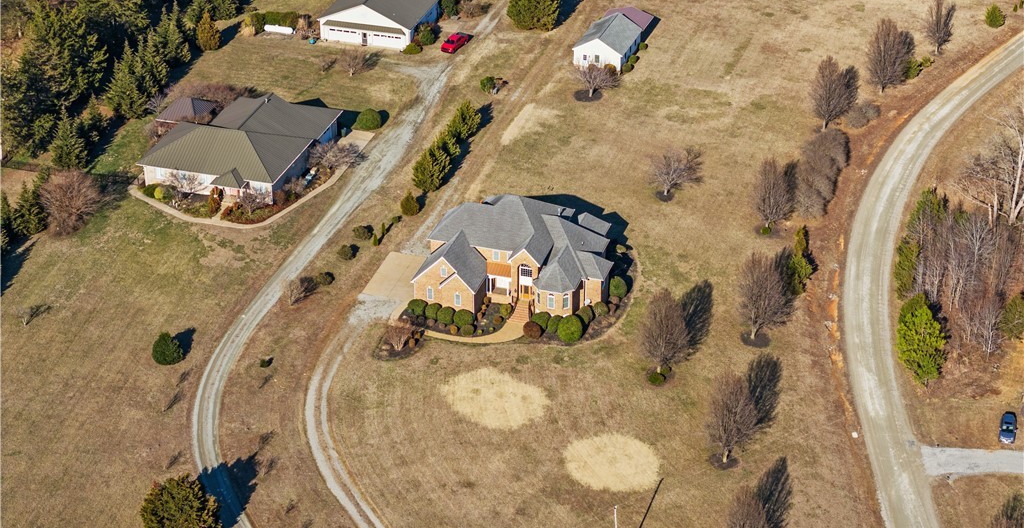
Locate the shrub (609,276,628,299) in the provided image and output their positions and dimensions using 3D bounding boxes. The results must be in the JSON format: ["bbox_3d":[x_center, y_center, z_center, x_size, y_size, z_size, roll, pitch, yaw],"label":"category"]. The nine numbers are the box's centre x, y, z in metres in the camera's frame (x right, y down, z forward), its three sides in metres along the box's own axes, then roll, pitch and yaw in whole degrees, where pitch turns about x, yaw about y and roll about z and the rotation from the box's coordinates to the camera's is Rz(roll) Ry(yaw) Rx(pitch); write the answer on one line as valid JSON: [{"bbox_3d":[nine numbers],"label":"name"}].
[{"bbox_3d":[13.280,2.940,258.970,2.210,2.920,2.210,-1,31,0],"label":"shrub"}]

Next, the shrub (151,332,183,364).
[{"bbox_3d":[-40.460,9.610,243.340,3.500,3.700,3.500,-1,30,0],"label":"shrub"}]

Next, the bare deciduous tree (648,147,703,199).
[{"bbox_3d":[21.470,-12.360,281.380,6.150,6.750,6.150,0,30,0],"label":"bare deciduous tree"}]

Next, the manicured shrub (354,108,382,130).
[{"bbox_3d":[-20.810,-21.240,300.720,3.820,2.830,3.820,0,30,0],"label":"manicured shrub"}]

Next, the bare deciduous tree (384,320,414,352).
[{"bbox_3d":[-13.350,8.870,244.730,3.200,3.200,3.200,-1,30,0],"label":"bare deciduous tree"}]

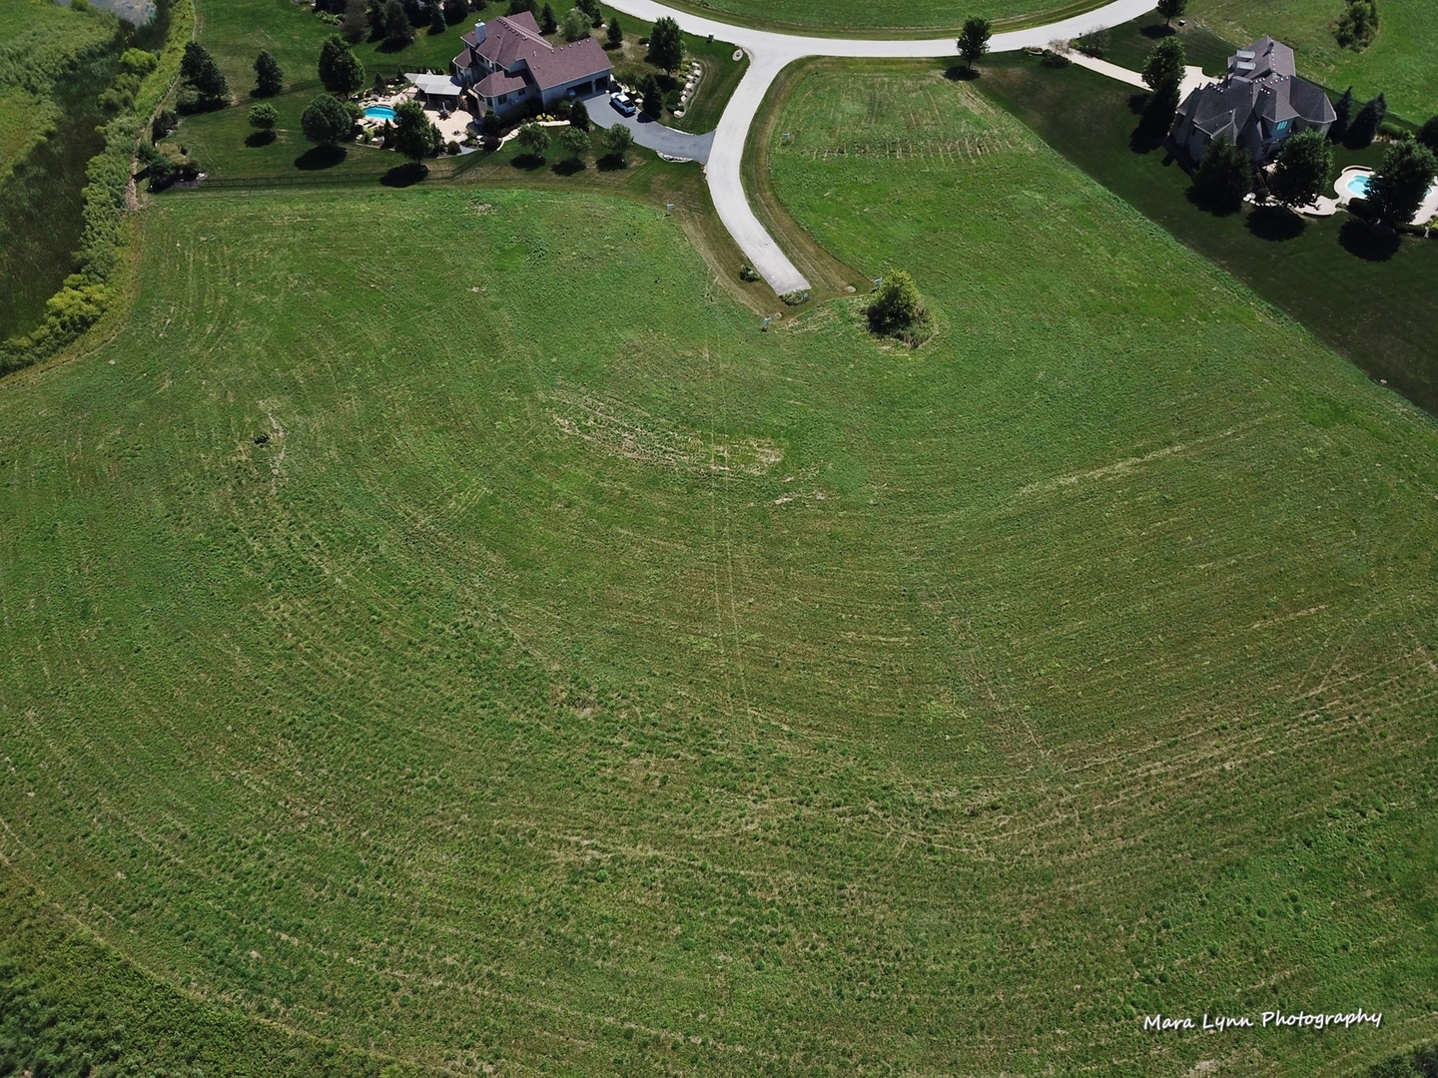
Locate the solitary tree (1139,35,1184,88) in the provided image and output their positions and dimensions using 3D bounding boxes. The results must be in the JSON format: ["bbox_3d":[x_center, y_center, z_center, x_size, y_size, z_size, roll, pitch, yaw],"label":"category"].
[{"bbox_3d":[80.570,-85.900,196.010,7.140,10.110,7.140,0,50,0],"label":"solitary tree"}]

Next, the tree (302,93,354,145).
[{"bbox_3d":[-63.071,-67.020,173.877,8.200,8.801,8.200,0,47,0],"label":"tree"}]

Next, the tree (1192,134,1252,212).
[{"bbox_3d":[81.680,-60.090,174.310,7.940,10.190,7.940,0,50,0],"label":"tree"}]

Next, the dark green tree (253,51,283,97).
[{"bbox_3d":[-82.030,-84.850,196.620,4.440,7.830,4.440,0,50,0],"label":"dark green tree"}]

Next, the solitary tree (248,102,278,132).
[{"bbox_3d":[-79.550,-73.650,188.990,4.950,5.140,4.950,0,50,0],"label":"solitary tree"}]

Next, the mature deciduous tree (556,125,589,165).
[{"bbox_3d":[-24.410,-66.660,182.480,5.450,6.120,5.450,0,50,0],"label":"mature deciduous tree"}]

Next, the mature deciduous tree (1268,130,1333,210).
[{"bbox_3d":[91.590,-58.270,170.900,8.420,13.070,8.420,0,50,0],"label":"mature deciduous tree"}]

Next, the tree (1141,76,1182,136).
[{"bbox_3d":[72.830,-71.337,178.131,5.300,9.484,5.300,0,47,0],"label":"tree"}]

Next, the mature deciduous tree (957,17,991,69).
[{"bbox_3d":[46.041,-89.449,195.298,6.000,9.062,6.000,0,47,0],"label":"mature deciduous tree"}]

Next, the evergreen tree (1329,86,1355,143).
[{"bbox_3d":[103.100,-70.840,178.689,4.300,8.207,4.300,0,47,0],"label":"evergreen tree"}]

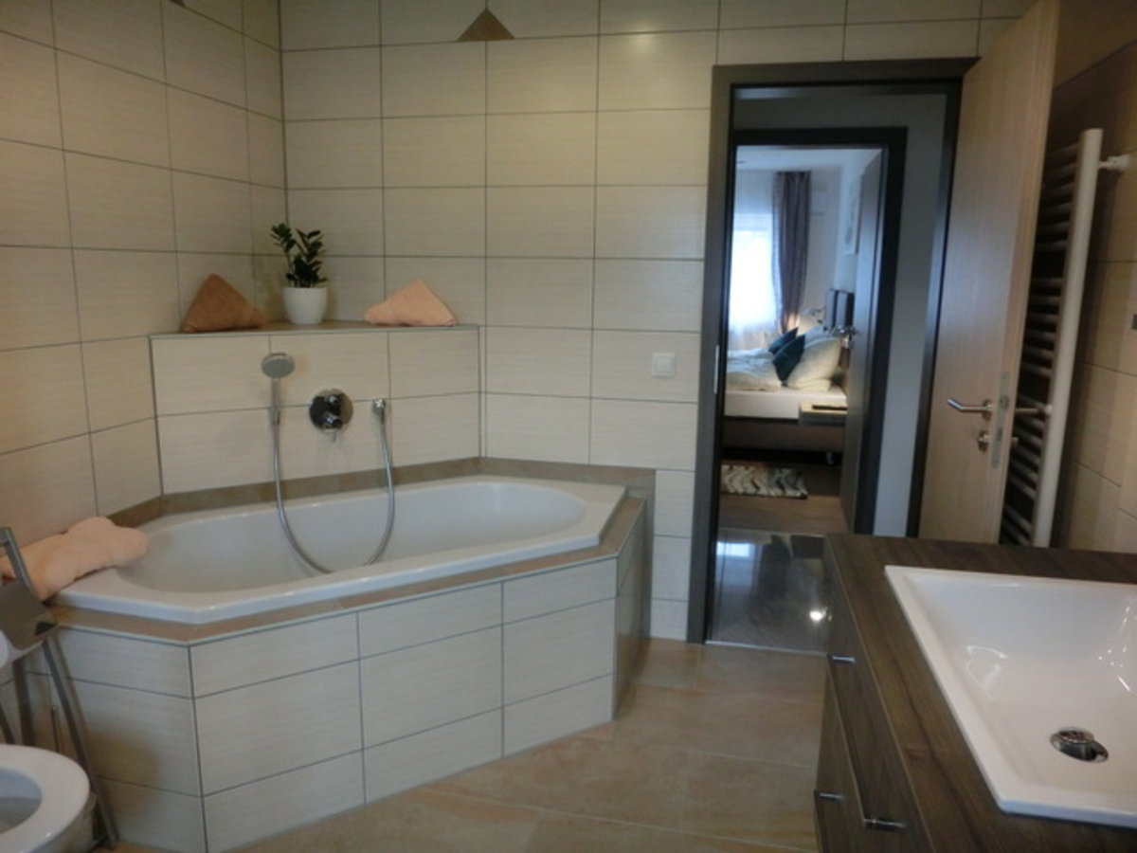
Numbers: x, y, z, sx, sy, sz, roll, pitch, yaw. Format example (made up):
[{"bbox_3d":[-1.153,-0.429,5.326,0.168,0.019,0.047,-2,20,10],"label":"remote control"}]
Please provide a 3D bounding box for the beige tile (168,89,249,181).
[{"bbox_3d":[-1.178,-0.949,2.589,0.014,0.250,0.403,3,11,13],"label":"beige tile"}]

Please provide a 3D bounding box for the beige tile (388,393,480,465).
[{"bbox_3d":[-0.493,0.012,2.936,0.359,0.252,0.012,-6,13,-32],"label":"beige tile"}]

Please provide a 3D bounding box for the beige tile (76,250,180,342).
[{"bbox_3d":[-1.277,-0.386,2.299,0.012,0.250,0.400,3,11,12],"label":"beige tile"}]

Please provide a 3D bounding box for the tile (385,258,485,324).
[{"bbox_3d":[-0.501,-0.510,2.974,0.400,0.250,0.012,3,11,12],"label":"tile"}]

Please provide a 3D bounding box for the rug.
[{"bbox_3d":[0.957,0.333,5.444,1.300,0.030,0.770,3,11,12],"label":"rug"}]

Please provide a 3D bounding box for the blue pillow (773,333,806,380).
[{"bbox_3d":[1.762,-0.537,6.309,0.140,0.400,0.400,26,11,-2],"label":"blue pillow"}]

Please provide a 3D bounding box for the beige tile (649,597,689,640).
[{"bbox_3d":[0.388,0.734,3.010,0.141,0.161,0.014,3,11,12],"label":"beige tile"}]

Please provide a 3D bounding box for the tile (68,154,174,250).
[{"bbox_3d":[-1.288,-0.639,2.288,0.012,0.249,0.402,4,12,13],"label":"tile"}]

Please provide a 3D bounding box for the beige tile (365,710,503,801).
[{"bbox_3d":[-0.363,0.894,2.164,0.402,0.160,0.012,-6,13,-31],"label":"beige tile"}]

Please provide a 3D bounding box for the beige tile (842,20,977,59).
[{"bbox_3d":[1.085,-1.223,2.503,0.400,0.114,0.015,3,11,11],"label":"beige tile"}]

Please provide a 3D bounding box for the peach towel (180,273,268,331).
[{"bbox_3d":[-1.146,-0.416,2.618,0.130,0.185,0.300,7,13,28],"label":"peach towel"}]

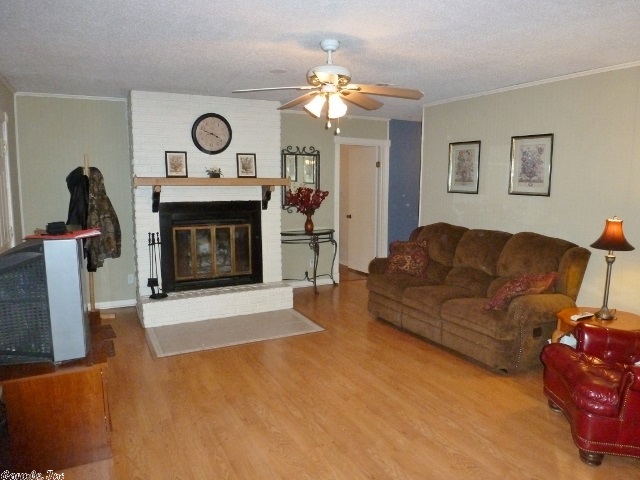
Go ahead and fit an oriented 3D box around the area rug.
[{"bbox_3d":[-0.883,0.923,4.635,1.660,0.012,0.830,-4,9,-27],"label":"area rug"}]

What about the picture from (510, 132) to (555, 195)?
[{"bbox_3d":[1.999,-0.710,4.237,0.030,0.575,0.465,-4,9,-27],"label":"picture"}]

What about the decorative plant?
[{"bbox_3d":[-0.161,-0.537,5.966,0.540,0.370,0.420,-4,9,-27],"label":"decorative plant"}]

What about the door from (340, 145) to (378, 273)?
[{"bbox_3d":[0.669,-0.449,7.122,0.050,2.030,0.740,-4,9,-27],"label":"door"}]

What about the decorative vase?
[{"bbox_3d":[-0.142,-0.233,6.033,0.125,0.300,0.125,-4,9,-27],"label":"decorative vase"}]

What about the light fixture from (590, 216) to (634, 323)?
[{"bbox_3d":[2.160,0.214,3.302,0.335,0.765,0.335,-4,9,-27],"label":"light fixture"}]

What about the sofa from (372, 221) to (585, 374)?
[{"bbox_3d":[1.390,0.427,4.573,0.900,1.060,2.110,-4,9,-27],"label":"sofa"}]

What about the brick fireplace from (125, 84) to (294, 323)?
[{"bbox_3d":[-1.273,-0.393,5.210,1.730,2.440,0.920,-4,9,-27],"label":"brick fireplace"}]

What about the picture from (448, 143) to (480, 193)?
[{"bbox_3d":[1.613,-0.809,4.988,0.030,0.575,0.470,-4,9,-27],"label":"picture"}]

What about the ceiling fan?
[{"bbox_3d":[0.064,-1.017,2.844,1.250,0.490,1.220,1,8,1],"label":"ceiling fan"}]

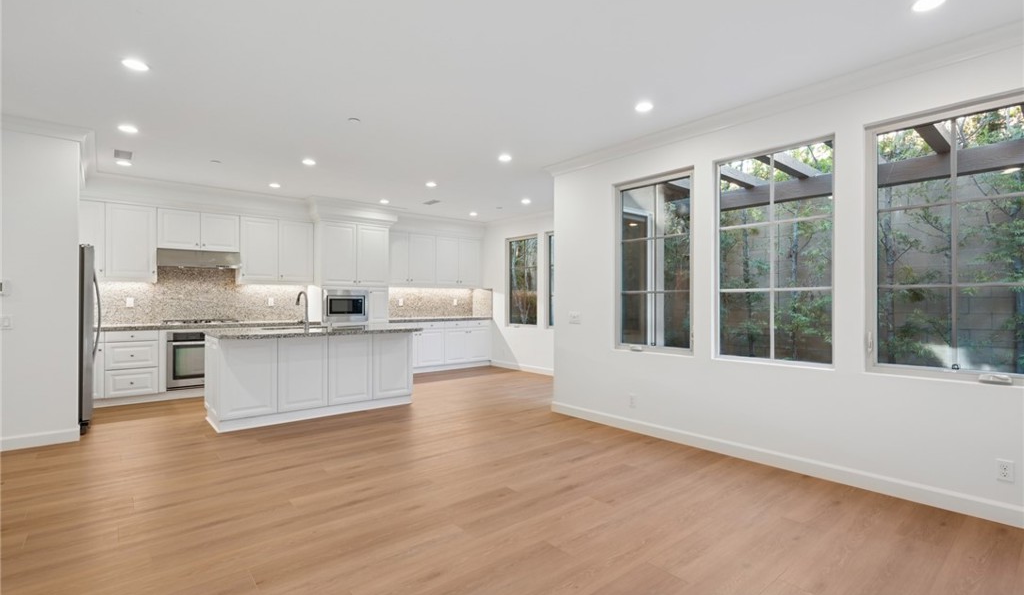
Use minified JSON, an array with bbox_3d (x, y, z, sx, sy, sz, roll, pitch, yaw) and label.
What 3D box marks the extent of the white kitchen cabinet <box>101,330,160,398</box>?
[{"bbox_3d":[-4.635,0.776,5.556,0.490,0.780,0.610,1,-1,-40],"label":"white kitchen cabinet"}]

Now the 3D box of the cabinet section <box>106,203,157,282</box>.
[{"bbox_3d":[-4.822,-0.665,5.780,0.486,0.950,0.340,0,-1,-38],"label":"cabinet section"}]

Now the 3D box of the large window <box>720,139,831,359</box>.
[{"bbox_3d":[2.001,-0.314,3.515,0.120,1.640,0.870,1,-1,-40],"label":"large window"}]

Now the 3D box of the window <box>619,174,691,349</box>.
[{"bbox_3d":[1.287,-0.299,4.175,0.090,1.600,0.820,0,-1,-41],"label":"window"}]

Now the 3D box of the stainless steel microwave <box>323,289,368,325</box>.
[{"bbox_3d":[-2.656,0.138,7.091,0.695,0.490,0.430,1,-1,-40],"label":"stainless steel microwave"}]

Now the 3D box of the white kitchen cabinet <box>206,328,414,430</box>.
[{"bbox_3d":[-2.192,0.815,5.176,2.080,0.905,0.900,0,-1,-39],"label":"white kitchen cabinet"}]

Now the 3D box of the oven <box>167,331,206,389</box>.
[{"bbox_3d":[-4.112,0.784,6.009,0.760,0.720,0.600,0,-1,-39],"label":"oven"}]

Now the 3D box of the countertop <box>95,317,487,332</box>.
[{"bbox_3d":[-2.857,0.388,7.029,5.800,0.045,0.645,0,-1,-39],"label":"countertop"}]

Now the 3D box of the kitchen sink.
[{"bbox_3d":[-2.492,0.480,5.244,0.720,0.220,0.440,1,-1,-40],"label":"kitchen sink"}]

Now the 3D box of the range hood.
[{"bbox_3d":[-4.201,-0.500,6.105,0.910,0.230,0.450,0,-1,-39],"label":"range hood"}]

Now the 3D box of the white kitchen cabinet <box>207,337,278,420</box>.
[{"bbox_3d":[-2.724,0.775,4.603,0.490,0.770,0.650,0,-1,-39],"label":"white kitchen cabinet"}]

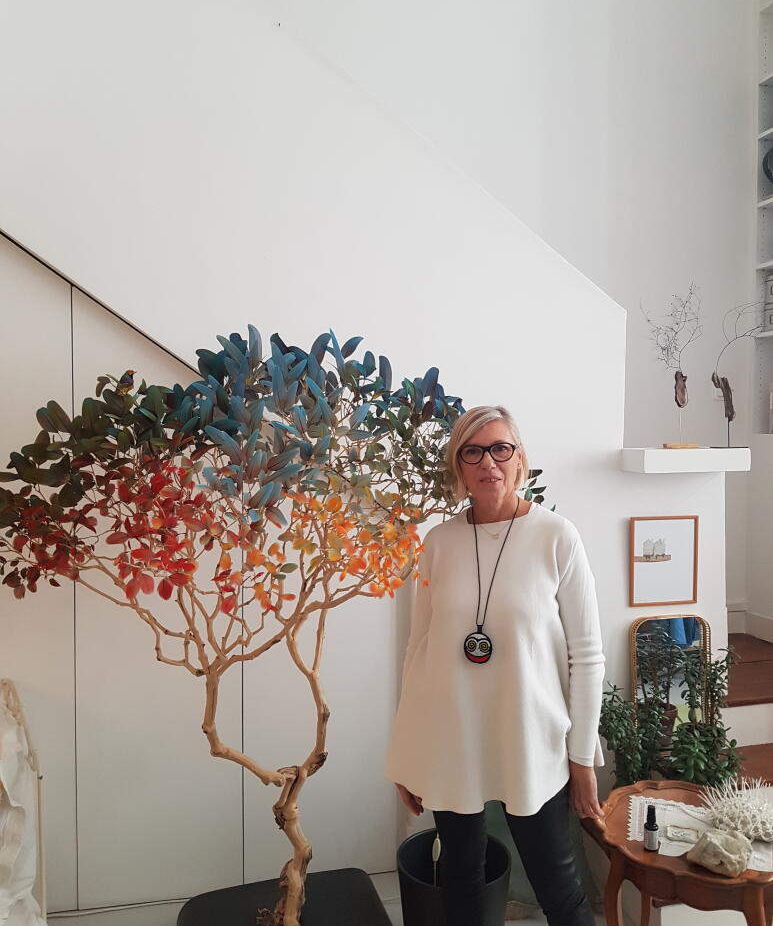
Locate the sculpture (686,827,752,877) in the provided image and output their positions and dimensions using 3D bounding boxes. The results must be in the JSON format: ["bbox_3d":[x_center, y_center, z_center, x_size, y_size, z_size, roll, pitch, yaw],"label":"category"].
[{"bbox_3d":[0.815,0.939,1.904,0.155,0.070,0.130,0,1,22],"label":"sculpture"}]

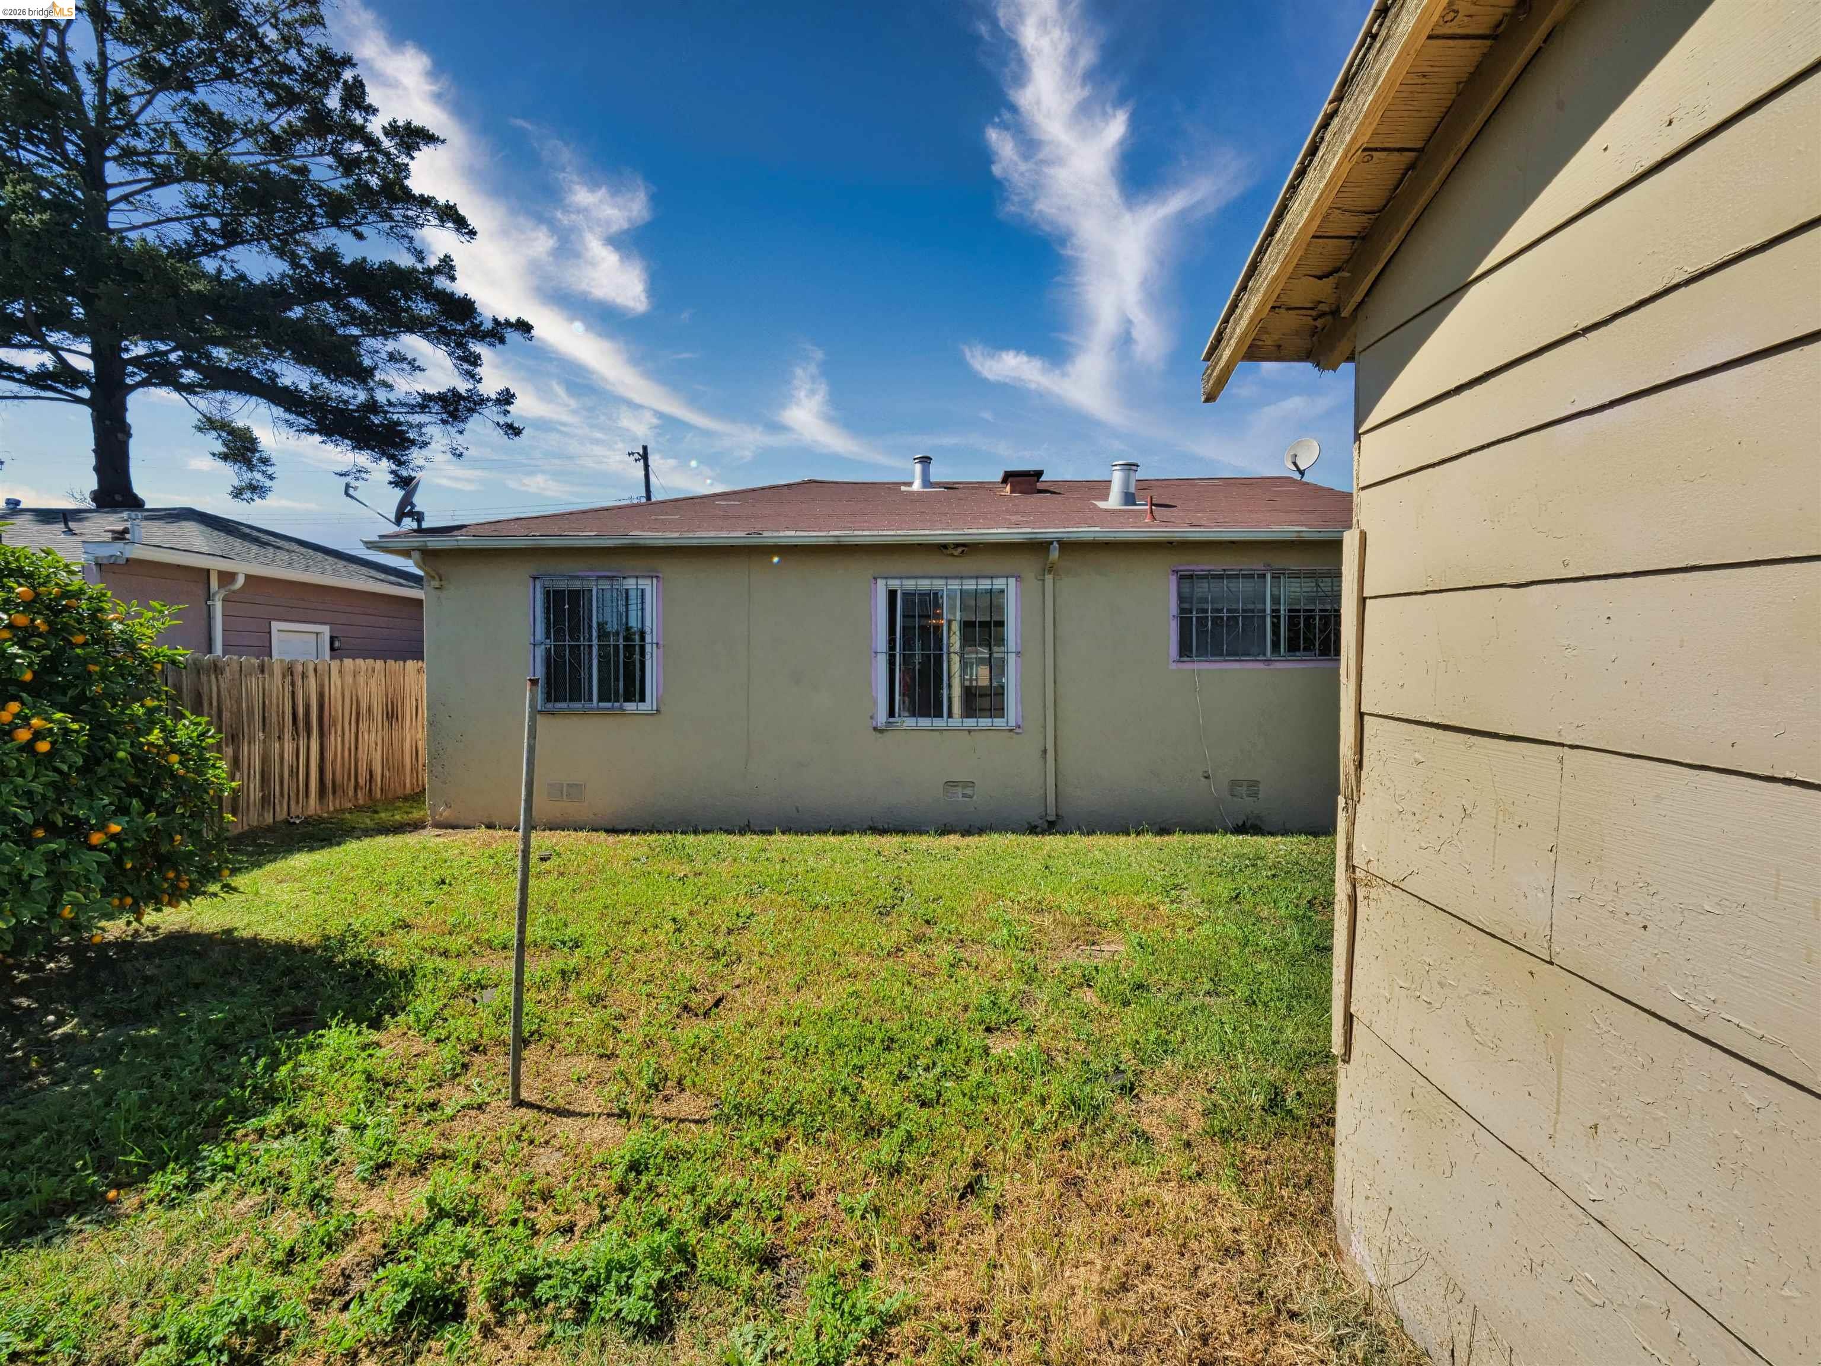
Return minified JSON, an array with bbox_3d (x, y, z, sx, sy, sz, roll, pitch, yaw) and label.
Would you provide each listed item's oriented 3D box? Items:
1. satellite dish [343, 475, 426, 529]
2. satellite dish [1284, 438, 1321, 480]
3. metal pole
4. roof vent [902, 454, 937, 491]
[{"bbox_3d":[-5.080,-1.750,7.130,0.660,0.550,0.530,-1,1,-29],"label":"satellite dish"},{"bbox_3d":[5.397,-3.082,10.150,0.580,0.590,0.540,-1,1,-42],"label":"satellite dish"},{"bbox_3d":[-1.354,0.730,2.578,0.037,1.514,0.037,3,1,0],"label":"metal pole"},{"bbox_3d":[0.140,-2.752,9.660,0.420,0.490,0.420,0,1,2],"label":"roof vent"}]

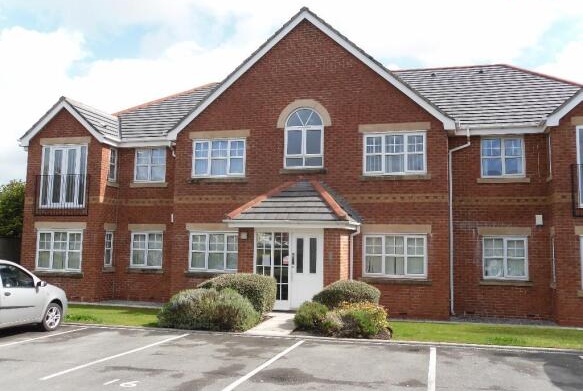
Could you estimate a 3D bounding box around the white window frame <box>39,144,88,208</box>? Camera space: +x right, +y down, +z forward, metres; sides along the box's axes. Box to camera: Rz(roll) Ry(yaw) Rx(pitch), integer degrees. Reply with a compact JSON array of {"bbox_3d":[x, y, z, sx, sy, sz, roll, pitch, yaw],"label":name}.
[{"bbox_3d":[-7.497,-0.619,19.408,1.768,2.104,0.130,0,-6,16],"label":"white window frame"}]

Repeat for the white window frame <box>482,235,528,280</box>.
[{"bbox_3d":[5.958,1.749,16.388,1.197,1.217,0.120,0,-6,16],"label":"white window frame"}]

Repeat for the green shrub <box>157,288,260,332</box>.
[{"bbox_3d":[-1.902,2.509,13.270,2.339,0.843,1.400,-1,-6,15],"label":"green shrub"}]

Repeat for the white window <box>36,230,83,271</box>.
[{"bbox_3d":[-7.548,1.813,19.183,1.761,1.305,0.120,0,-6,16],"label":"white window"}]

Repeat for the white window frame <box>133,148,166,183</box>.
[{"bbox_3d":[-4.605,-0.962,19.330,1.133,1.157,0.100,-1,-6,15],"label":"white window frame"}]

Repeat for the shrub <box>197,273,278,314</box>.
[{"bbox_3d":[-1.303,2.412,14.110,1.886,1.057,1.350,-1,-6,15],"label":"shrub"}]

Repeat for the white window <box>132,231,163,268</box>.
[{"bbox_3d":[-4.663,1.772,19.068,1.135,1.156,0.100,-1,-6,15],"label":"white window"}]

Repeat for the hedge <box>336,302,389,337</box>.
[{"bbox_3d":[1.482,2.597,12.538,1.097,0.655,0.961,0,-6,16],"label":"hedge"}]

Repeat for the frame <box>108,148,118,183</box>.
[{"bbox_3d":[-5.927,-1.010,19.603,0.120,1.103,0.418,0,-6,16],"label":"frame"}]

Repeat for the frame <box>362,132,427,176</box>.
[{"bbox_3d":[2.884,-1.149,16.431,1.752,1.189,0.120,0,-6,16],"label":"frame"}]

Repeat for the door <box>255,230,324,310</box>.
[{"bbox_3d":[-0.057,1.886,15.065,1.844,2.053,0.100,-1,-6,15],"label":"door"}]

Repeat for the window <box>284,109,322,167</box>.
[{"bbox_3d":[0.372,-1.651,16.974,1.151,1.755,0.100,-1,-6,15],"label":"window"}]

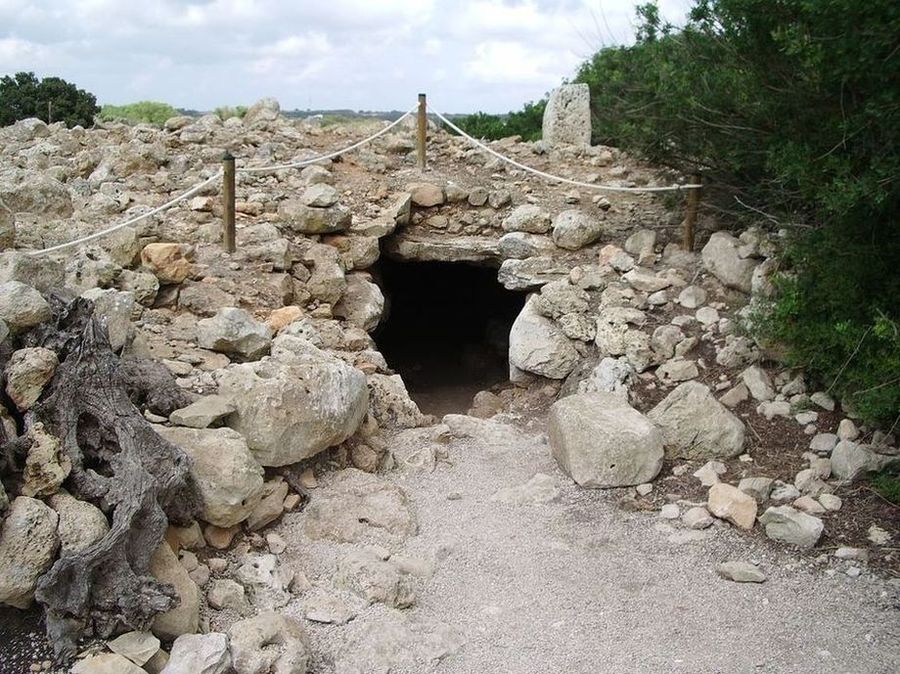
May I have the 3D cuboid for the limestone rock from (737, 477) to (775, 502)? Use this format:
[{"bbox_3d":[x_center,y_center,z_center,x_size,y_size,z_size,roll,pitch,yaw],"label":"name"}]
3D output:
[{"bbox_3d":[1.375,0.684,4.079,0.160,0.105,0.130,5,15,19],"label":"limestone rock"}]

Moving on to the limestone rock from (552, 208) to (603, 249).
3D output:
[{"bbox_3d":[0.878,-0.741,6.248,0.330,0.250,0.300,1,14,0],"label":"limestone rock"}]

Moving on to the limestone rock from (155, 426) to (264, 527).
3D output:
[{"bbox_3d":[-1.013,0.583,3.799,0.470,0.350,0.390,-4,14,-15],"label":"limestone rock"}]

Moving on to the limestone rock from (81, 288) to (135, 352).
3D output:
[{"bbox_3d":[-1.837,-0.086,4.878,0.260,0.330,0.250,1,14,0],"label":"limestone rock"}]

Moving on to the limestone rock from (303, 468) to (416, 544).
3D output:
[{"bbox_3d":[-0.395,0.740,3.970,0.470,0.140,0.460,-1,14,-6],"label":"limestone rock"}]

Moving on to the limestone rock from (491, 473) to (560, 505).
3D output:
[{"bbox_3d":[0.352,0.706,4.250,0.330,0.070,0.260,0,14,0],"label":"limestone rock"}]

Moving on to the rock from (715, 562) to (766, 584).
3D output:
[{"bbox_3d":[1.082,0.874,3.376,0.175,0.050,0.100,5,15,19],"label":"rock"}]

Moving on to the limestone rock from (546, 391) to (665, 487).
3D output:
[{"bbox_3d":[0.780,0.517,4.550,0.540,0.420,0.430,2,14,10],"label":"limestone rock"}]

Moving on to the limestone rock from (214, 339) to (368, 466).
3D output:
[{"bbox_3d":[-0.844,0.331,4.871,0.740,0.540,0.580,-4,15,-19],"label":"limestone rock"}]

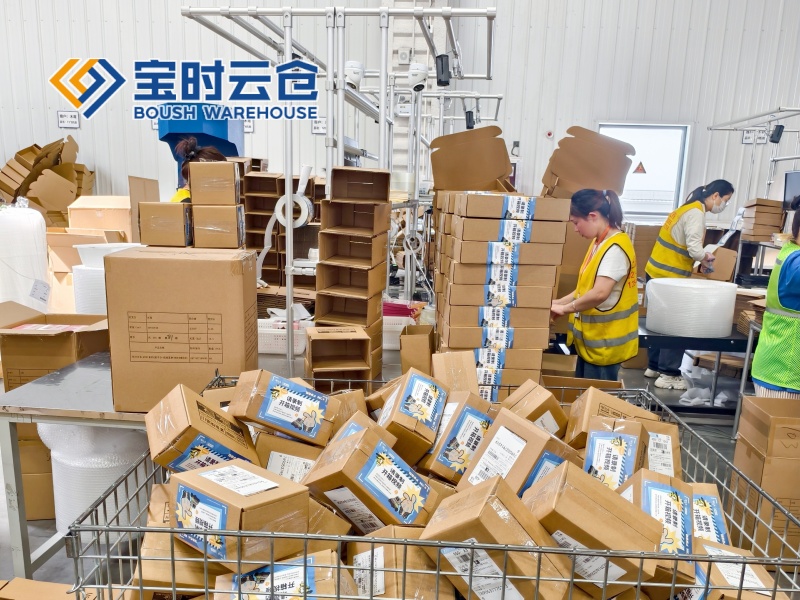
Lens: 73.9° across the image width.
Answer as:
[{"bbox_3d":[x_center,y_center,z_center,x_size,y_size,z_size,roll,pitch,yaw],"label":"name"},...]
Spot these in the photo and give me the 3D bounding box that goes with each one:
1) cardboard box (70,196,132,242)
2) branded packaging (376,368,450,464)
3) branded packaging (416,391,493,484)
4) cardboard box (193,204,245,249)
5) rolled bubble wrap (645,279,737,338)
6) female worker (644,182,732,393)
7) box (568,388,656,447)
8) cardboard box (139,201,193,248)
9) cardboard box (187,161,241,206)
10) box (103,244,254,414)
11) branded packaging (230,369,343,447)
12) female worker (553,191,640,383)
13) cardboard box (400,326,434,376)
[{"bbox_3d":[-1.959,-0.504,3.540,0.345,0.260,0.300,-3,12,-22],"label":"cardboard box"},{"bbox_3d":[0.016,0.284,1.233,0.099,0.143,0.196,32,31,-3],"label":"branded packaging"},{"bbox_3d":[0.136,0.330,1.268,0.099,0.196,0.143,33,-19,-8],"label":"branded packaging"},{"bbox_3d":[-0.669,-0.276,1.984,0.150,0.151,0.180,0,12,-8],"label":"cardboard box"},{"bbox_3d":[1.810,0.041,3.310,0.468,0.272,0.468,2,11,0],"label":"rolled bubble wrap"},{"bbox_3d":[2.086,-0.103,3.790,0.520,1.500,0.440,-2,11,-18],"label":"female worker"},{"bbox_3d":[0.559,0.348,1.398,0.196,0.099,0.143,25,51,3],"label":"box"},{"bbox_3d":[-0.876,-0.289,2.006,0.150,0.151,0.180,-1,12,-13],"label":"cardboard box"},{"bbox_3d":[-0.688,-0.436,1.996,0.150,0.151,0.180,0,12,-11],"label":"cardboard box"},{"bbox_3d":[-0.645,0.078,1.645,0.366,0.442,0.284,1,11,-6],"label":"box"},{"bbox_3d":[-0.282,0.265,1.295,0.212,0.108,0.142,29,-24,-27],"label":"branded packaging"},{"bbox_3d":[0.991,0.193,2.788,0.450,1.520,0.460,2,11,0],"label":"female worker"},{"bbox_3d":[0.058,0.205,1.802,0.100,0.200,0.142,3,11,7],"label":"cardboard box"}]

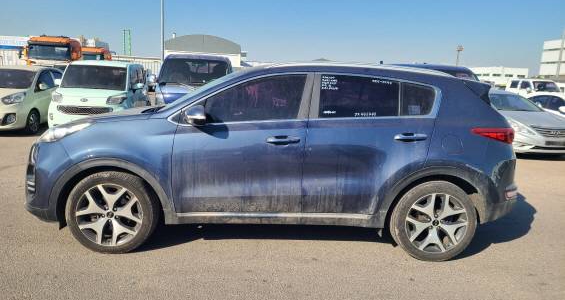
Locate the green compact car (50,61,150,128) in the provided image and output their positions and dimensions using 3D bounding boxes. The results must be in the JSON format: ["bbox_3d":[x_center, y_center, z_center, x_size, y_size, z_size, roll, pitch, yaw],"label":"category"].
[{"bbox_3d":[-4.299,-1.302,10.298,1.600,1.700,3.600,1,10,-10],"label":"green compact car"}]

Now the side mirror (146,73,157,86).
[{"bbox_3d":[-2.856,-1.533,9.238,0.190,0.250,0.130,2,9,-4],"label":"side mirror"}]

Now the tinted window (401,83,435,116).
[{"bbox_3d":[1.140,-0.420,3.576,0.310,0.290,0.060,2,-5,-3],"label":"tinted window"}]

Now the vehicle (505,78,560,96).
[{"bbox_3d":[12.031,-2.341,20.498,1.780,1.920,4.800,2,9,-2],"label":"vehicle"}]

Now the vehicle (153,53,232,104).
[{"bbox_3d":[-2.081,-1.524,11.513,1.750,1.950,5.060,2,9,-4],"label":"vehicle"}]

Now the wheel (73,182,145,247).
[{"bbox_3d":[-1.385,0.513,3.467,0.515,0.515,0.190,2,9,-3],"label":"wheel"}]

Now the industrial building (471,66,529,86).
[{"bbox_3d":[61.770,-21.172,130.803,20.000,7.550,16.000,3,9,2],"label":"industrial building"}]

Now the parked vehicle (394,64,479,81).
[{"bbox_3d":[3.369,-1.222,11.453,1.820,1.950,5.000,1,9,-6],"label":"parked vehicle"}]

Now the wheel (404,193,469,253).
[{"bbox_3d":[1.281,0.600,3.590,0.515,0.515,0.190,2,9,-3],"label":"wheel"}]

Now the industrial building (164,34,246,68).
[{"bbox_3d":[-16.840,-18.523,90.491,14.300,9.400,17.000,1,9,-10],"label":"industrial building"}]

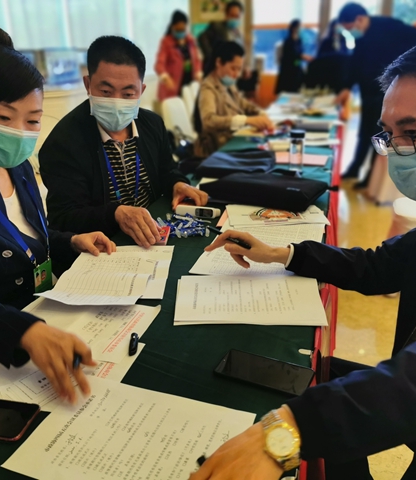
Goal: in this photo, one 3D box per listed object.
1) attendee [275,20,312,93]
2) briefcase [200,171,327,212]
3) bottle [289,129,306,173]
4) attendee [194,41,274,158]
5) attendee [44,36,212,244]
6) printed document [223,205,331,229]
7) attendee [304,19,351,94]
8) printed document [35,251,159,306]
[{"bbox_3d":[1.056,-1.940,6.136,0.420,1.470,0.450,6,23,18],"label":"attendee"},{"bbox_3d":[0.202,-0.187,1.768,0.380,0.058,0.260,10,25,28],"label":"briefcase"},{"bbox_3d":[0.371,-0.384,2.081,0.060,0.175,0.060,-2,22,0],"label":"bottle"},{"bbox_3d":[0.116,-0.507,2.957,0.580,1.260,0.500,10,25,28],"label":"attendee"},{"bbox_3d":[-0.285,0.015,1.662,0.560,1.290,0.600,-21,28,-38],"label":"attendee"},{"bbox_3d":[0.212,-0.086,1.576,0.292,0.012,0.205,0,22,5],"label":"printed document"},{"bbox_3d":[1.518,-1.883,5.950,0.500,1.470,0.400,-14,25,-28],"label":"attendee"},{"bbox_3d":[-0.242,0.084,1.162,0.220,0.042,0.300,-1,22,2],"label":"printed document"}]

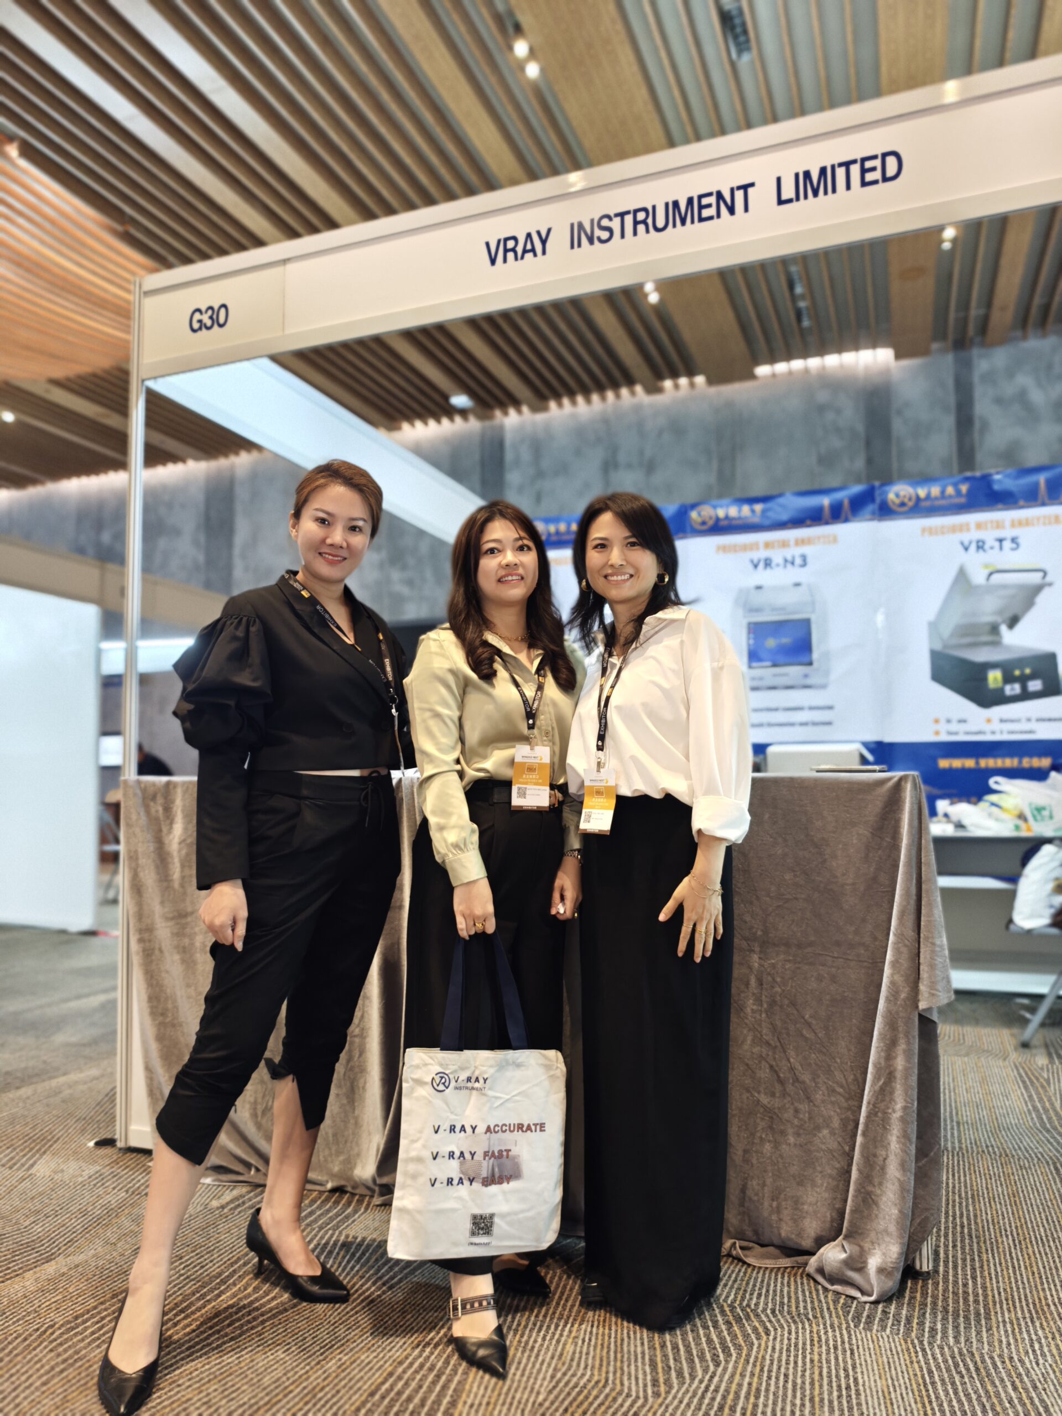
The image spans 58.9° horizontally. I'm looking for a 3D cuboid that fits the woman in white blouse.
[{"bbox_3d":[0.239,0.355,1.909,0.430,1.600,0.340,-3,-5,30],"label":"woman in white blouse"}]

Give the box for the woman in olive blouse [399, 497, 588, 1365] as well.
[{"bbox_3d":[-0.066,0.363,1.859,0.410,1.580,0.350,2,-5,-28],"label":"woman in olive blouse"}]

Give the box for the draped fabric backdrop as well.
[{"bbox_3d":[-0.086,0.687,2.434,2.110,1.020,0.500,-2,-5,20],"label":"draped fabric backdrop"}]

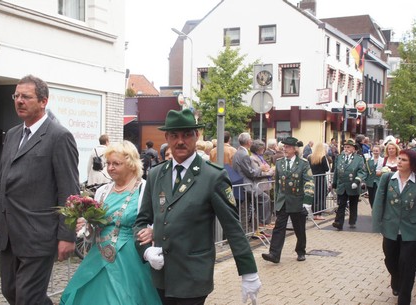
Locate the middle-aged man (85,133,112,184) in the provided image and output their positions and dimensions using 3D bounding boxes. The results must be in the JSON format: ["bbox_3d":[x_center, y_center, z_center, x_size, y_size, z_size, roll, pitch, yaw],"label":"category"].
[{"bbox_3d":[-1.986,0.561,10.511,0.540,1.770,0.420,1,1,25],"label":"middle-aged man"}]

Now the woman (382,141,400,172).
[{"bbox_3d":[3.563,0.668,11.116,0.540,1.690,0.380,0,1,22],"label":"woman"}]

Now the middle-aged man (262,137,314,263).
[{"bbox_3d":[1.173,0.676,8.316,0.560,1.780,0.620,1,1,30],"label":"middle-aged man"}]

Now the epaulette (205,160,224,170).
[{"bbox_3d":[0.042,0.074,3.240,0.115,0.025,0.055,23,10,26],"label":"epaulette"}]

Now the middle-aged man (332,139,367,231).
[{"bbox_3d":[2.780,0.619,11.315,0.560,1.770,0.500,1,1,26],"label":"middle-aged man"}]

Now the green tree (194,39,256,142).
[{"bbox_3d":[0.639,-1.449,20.974,2.300,5.500,2.300,0,1,0],"label":"green tree"}]

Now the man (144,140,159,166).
[{"bbox_3d":[-1.507,0.568,15.211,0.500,1.740,0.360,0,1,-18],"label":"man"}]

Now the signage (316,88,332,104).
[{"bbox_3d":[5.378,-2.585,26.500,0.150,0.660,0.850,-1,1,-30],"label":"signage"}]

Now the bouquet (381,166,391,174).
[{"bbox_3d":[3.380,0.361,10.900,0.200,0.180,0.190,0,1,22],"label":"bouquet"}]

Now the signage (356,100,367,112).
[{"bbox_3d":[8.290,-2.474,31.000,0.620,0.660,0.150,1,1,25],"label":"signage"}]

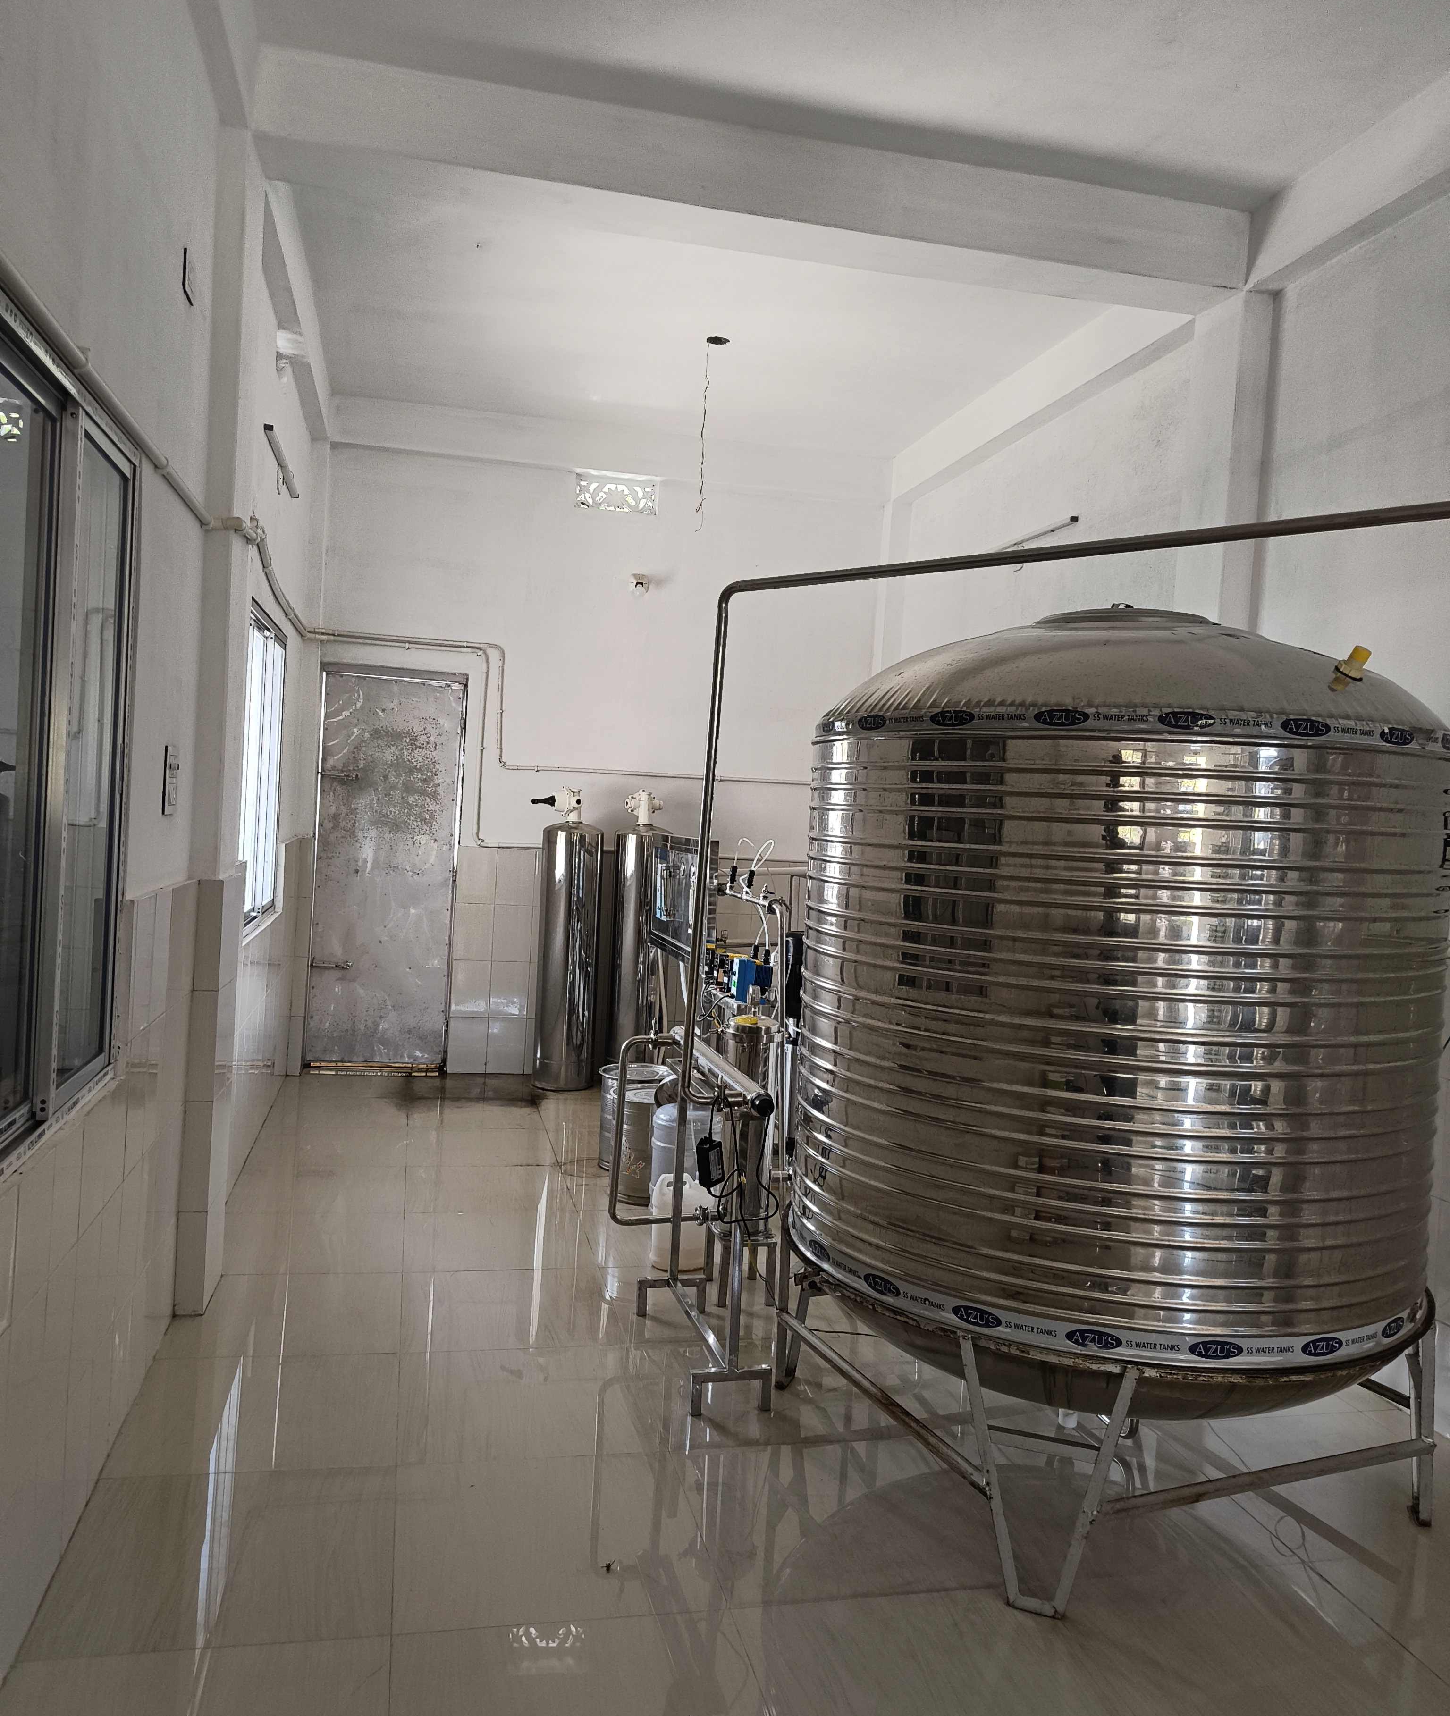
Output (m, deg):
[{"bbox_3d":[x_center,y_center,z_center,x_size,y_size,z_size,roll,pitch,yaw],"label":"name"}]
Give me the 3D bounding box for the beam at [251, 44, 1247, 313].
[{"bbox_3d":[0.171,-1.990,4.030,2.985,0.245,0.280,3,2,-13],"label":"beam"}]

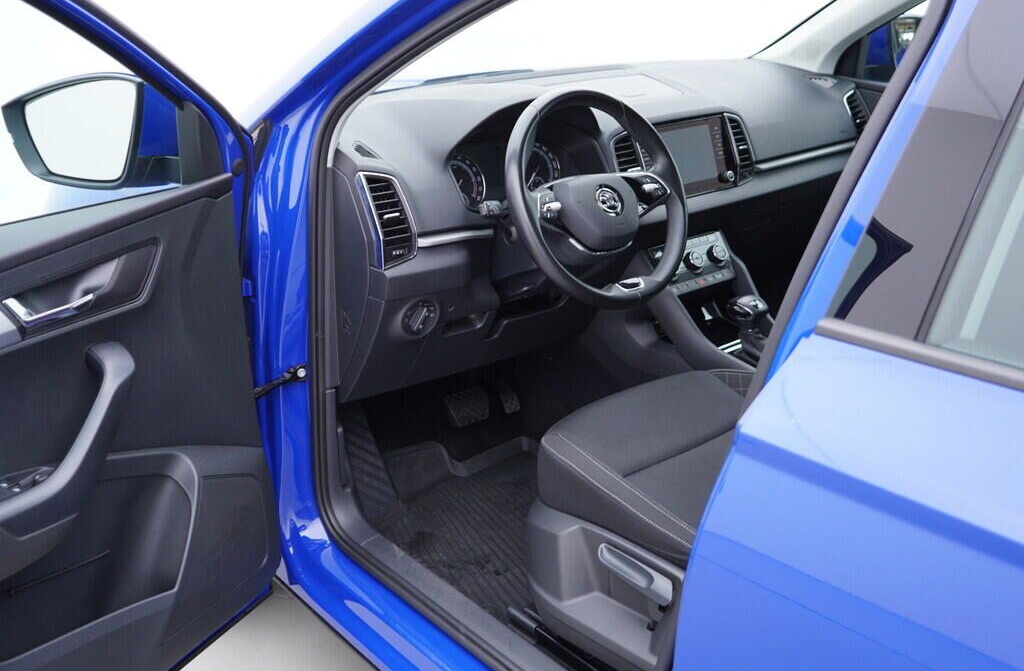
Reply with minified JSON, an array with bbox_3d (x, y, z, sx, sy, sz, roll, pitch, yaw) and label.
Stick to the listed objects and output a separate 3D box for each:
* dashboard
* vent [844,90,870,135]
[{"bbox_3d":[0.204,-0.305,2.150,1.440,0.475,0.460,-17,25,-37],"label":"dashboard"},{"bbox_3d":[0.801,-0.494,2.402,0.076,0.155,0.040,-17,3,-37],"label":"vent"}]

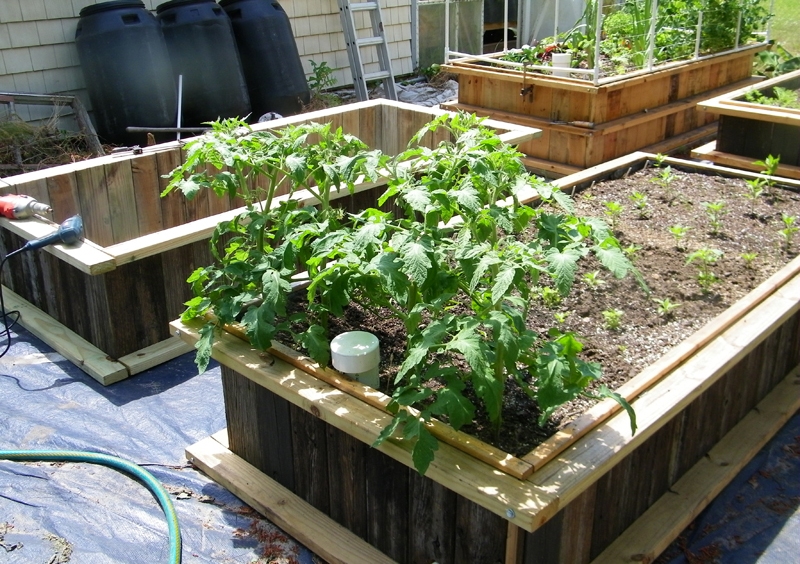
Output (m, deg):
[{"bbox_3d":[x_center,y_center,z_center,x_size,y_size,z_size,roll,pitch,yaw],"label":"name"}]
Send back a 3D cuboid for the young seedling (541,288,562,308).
[{"bbox_3d":[0.458,0.047,2.437,0.063,0.052,0.060,-1,22,0],"label":"young seedling"}]

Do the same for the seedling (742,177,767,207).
[{"bbox_3d":[1.427,-0.344,3.247,0.096,0.118,0.093,-1,22,0],"label":"seedling"}]

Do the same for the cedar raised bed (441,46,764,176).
[{"bbox_3d":[1.627,-1.409,6.090,1.218,0.602,2.618,20,31,40],"label":"cedar raised bed"}]

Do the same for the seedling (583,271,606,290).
[{"bbox_3d":[0.619,-0.009,2.572,0.077,0.055,0.073,6,24,13],"label":"seedling"}]

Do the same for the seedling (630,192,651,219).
[{"bbox_3d":[0.948,-0.306,3.175,0.083,0.115,0.079,7,24,16],"label":"seedling"}]

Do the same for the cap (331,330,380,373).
[{"bbox_3d":[-0.109,0.172,1.965,0.118,0.051,0.118,-1,22,0],"label":"cap"}]

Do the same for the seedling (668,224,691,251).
[{"bbox_3d":[0.996,-0.164,2.880,0.086,0.095,0.082,8,24,19],"label":"seedling"}]

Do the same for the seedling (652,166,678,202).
[{"bbox_3d":[1.119,-0.413,3.393,0.114,0.140,0.108,8,24,17],"label":"seedling"}]

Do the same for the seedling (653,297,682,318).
[{"bbox_3d":[0.783,0.071,2.364,0.083,0.050,0.075,-1,22,0],"label":"seedling"}]

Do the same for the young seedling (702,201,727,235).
[{"bbox_3d":[1.179,-0.237,3.010,0.100,0.112,0.095,-1,22,0],"label":"young seedling"}]

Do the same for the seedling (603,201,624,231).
[{"bbox_3d":[0.810,-0.241,3.044,0.087,0.108,0.085,-1,22,0],"label":"seedling"}]

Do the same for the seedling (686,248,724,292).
[{"bbox_3d":[0.952,-0.041,2.518,0.120,0.155,0.114,9,25,21],"label":"seedling"}]

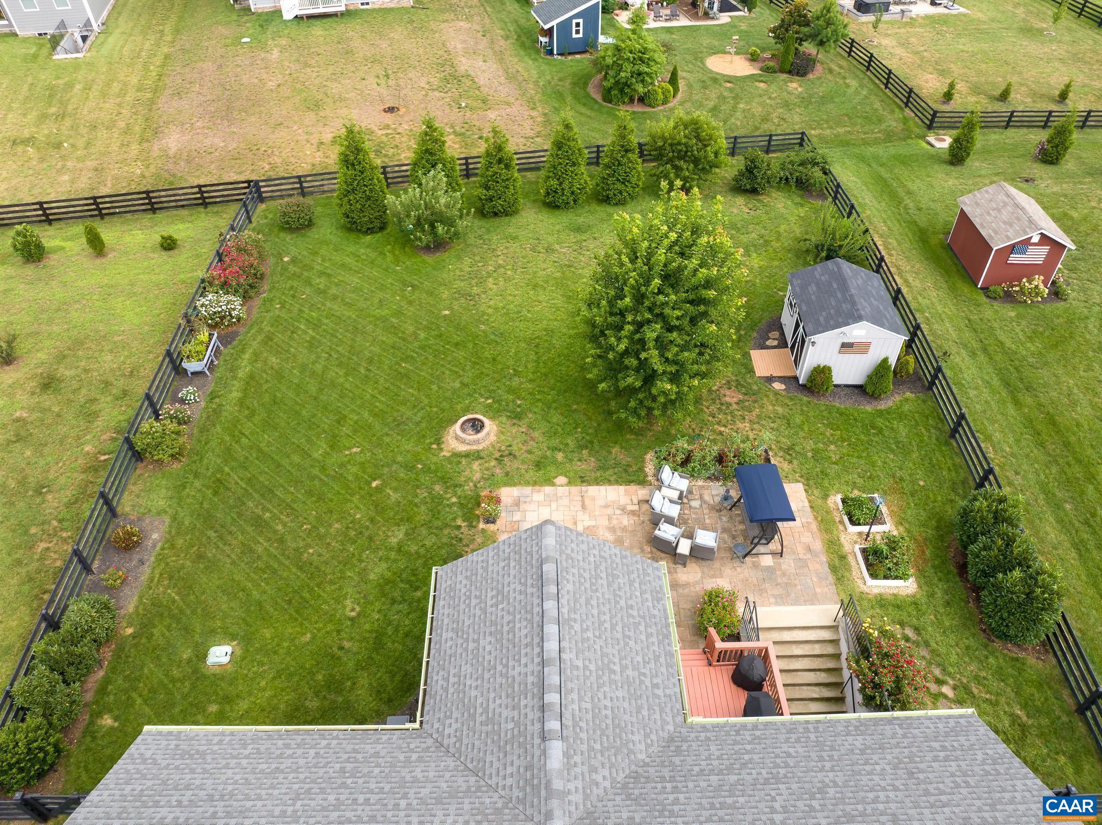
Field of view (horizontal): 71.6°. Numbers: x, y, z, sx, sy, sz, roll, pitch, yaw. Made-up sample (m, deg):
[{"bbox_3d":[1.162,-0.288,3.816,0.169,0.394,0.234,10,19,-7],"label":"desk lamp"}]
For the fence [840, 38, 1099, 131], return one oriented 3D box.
[{"bbox_3d":[29.307,-22.257,52.133,11.800,1.600,10.300,0,43,0],"label":"fence"}]

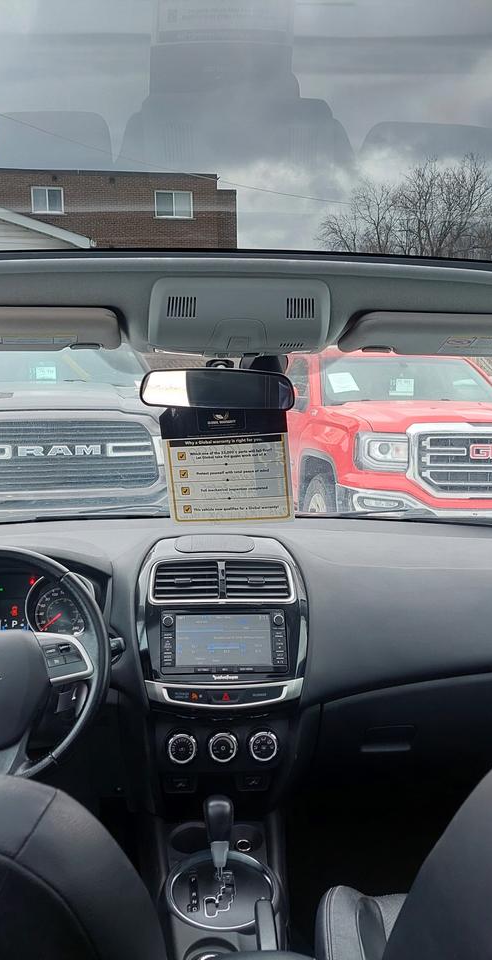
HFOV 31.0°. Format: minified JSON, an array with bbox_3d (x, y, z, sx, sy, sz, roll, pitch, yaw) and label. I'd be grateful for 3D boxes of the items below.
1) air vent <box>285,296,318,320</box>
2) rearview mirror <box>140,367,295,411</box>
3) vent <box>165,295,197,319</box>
[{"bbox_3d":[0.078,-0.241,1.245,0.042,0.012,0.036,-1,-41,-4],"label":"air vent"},{"bbox_3d":[-0.044,-0.141,1.365,0.240,0.062,0.045,1,6,11],"label":"rearview mirror"},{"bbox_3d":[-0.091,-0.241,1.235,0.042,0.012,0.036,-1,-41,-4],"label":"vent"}]

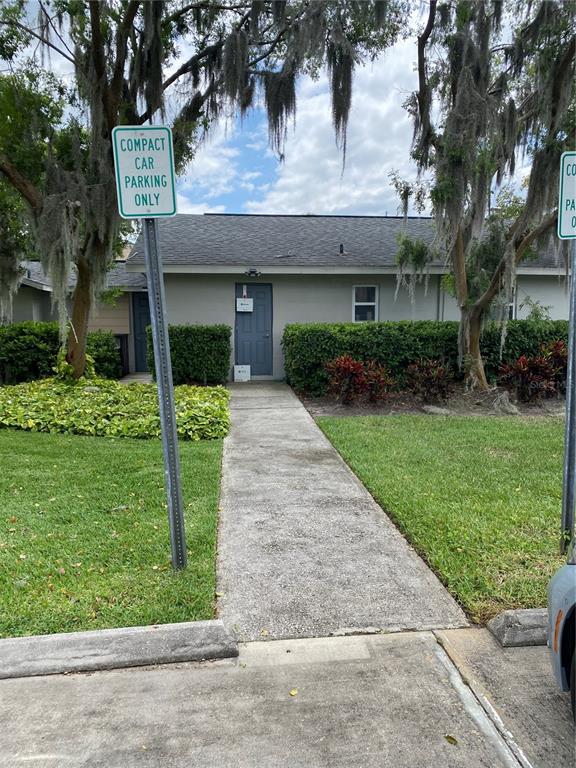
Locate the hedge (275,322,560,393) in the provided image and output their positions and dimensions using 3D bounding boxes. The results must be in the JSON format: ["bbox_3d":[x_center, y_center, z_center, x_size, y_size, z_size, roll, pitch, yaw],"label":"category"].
[{"bbox_3d":[2.970,-0.552,11.418,5.900,1.300,1.350,-1,7,-6],"label":"hedge"}]

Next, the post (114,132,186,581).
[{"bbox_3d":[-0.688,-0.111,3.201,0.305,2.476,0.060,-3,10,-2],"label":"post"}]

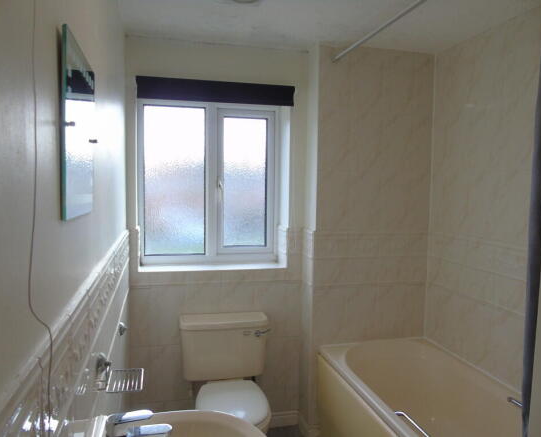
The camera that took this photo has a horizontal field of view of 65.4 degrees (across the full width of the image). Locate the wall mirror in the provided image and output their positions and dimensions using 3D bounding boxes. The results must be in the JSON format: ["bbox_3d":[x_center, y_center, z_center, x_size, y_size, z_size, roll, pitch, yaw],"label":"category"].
[{"bbox_3d":[-0.398,-0.176,0.876,0.015,0.339,0.333,0,4,-15],"label":"wall mirror"}]

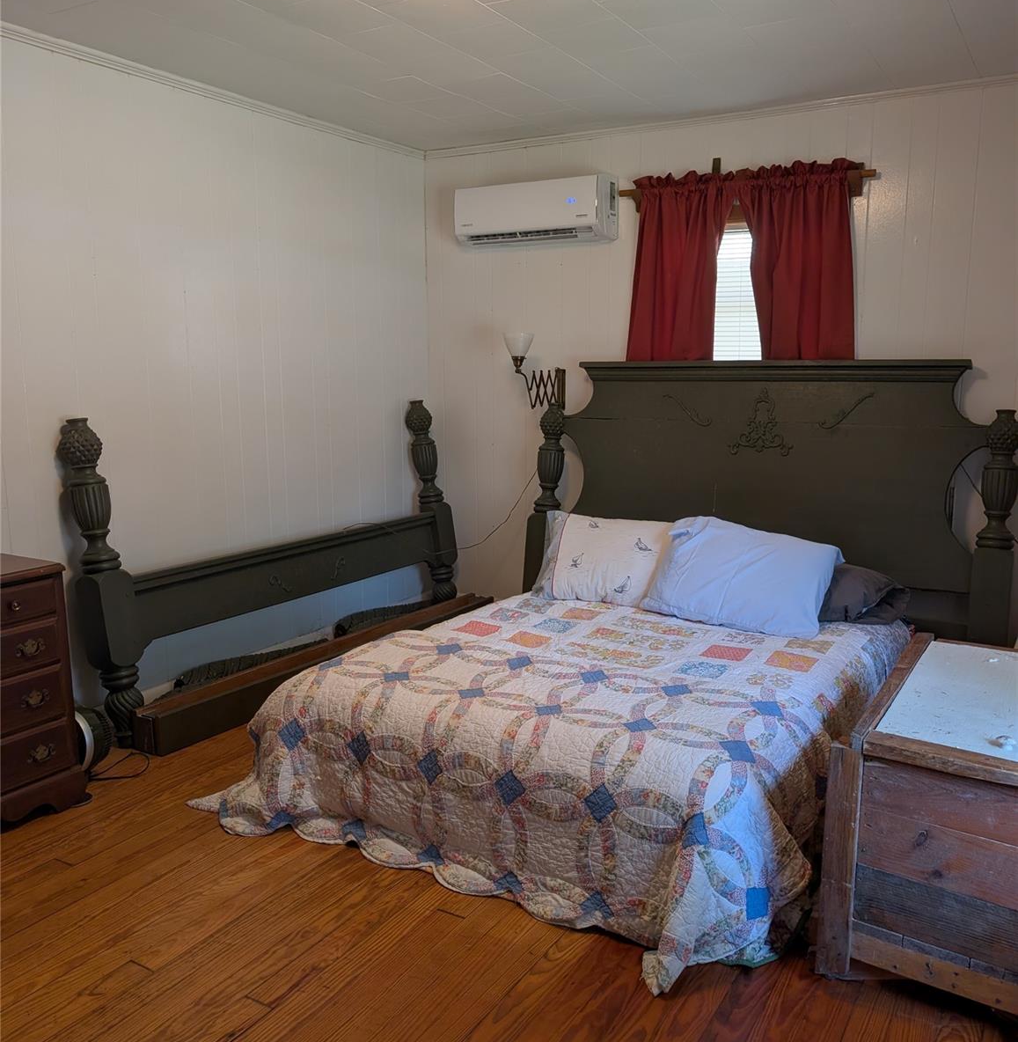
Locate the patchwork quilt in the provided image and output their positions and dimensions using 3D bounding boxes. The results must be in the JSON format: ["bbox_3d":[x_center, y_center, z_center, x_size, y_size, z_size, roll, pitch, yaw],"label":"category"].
[{"bbox_3d":[0.315,0.656,3.306,1.850,0.440,1.980,5,10,31],"label":"patchwork quilt"}]

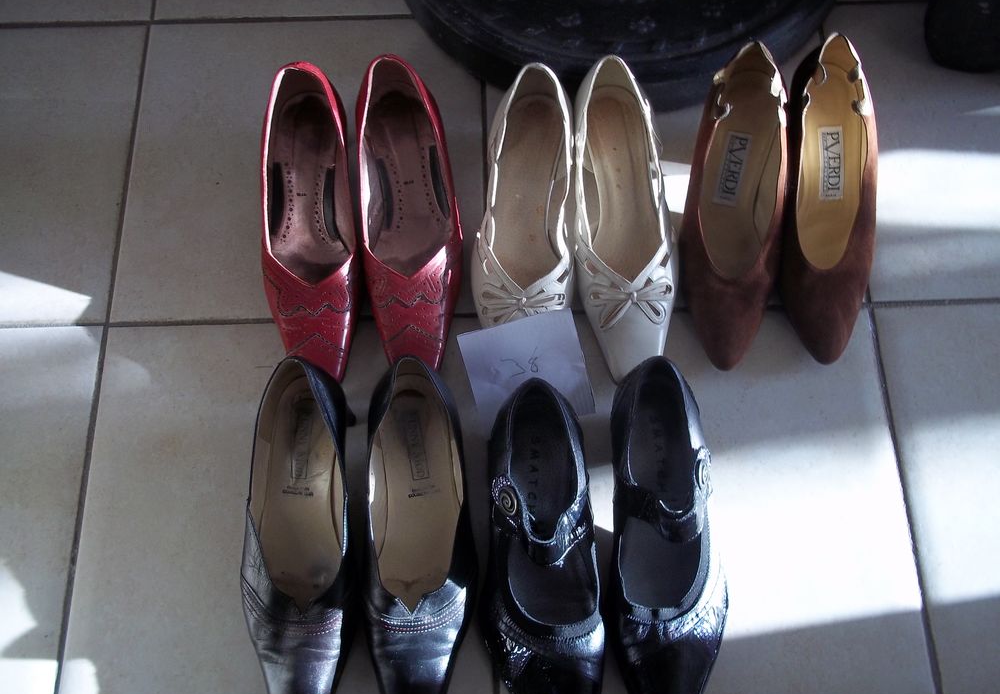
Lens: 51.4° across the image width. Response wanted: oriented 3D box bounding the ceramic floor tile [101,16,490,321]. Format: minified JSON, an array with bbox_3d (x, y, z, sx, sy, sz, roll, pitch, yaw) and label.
[{"bbox_3d":[-0.176,-0.170,0.955,0.322,0.009,0.321,-1,67,0],"label":"ceramic floor tile"}]

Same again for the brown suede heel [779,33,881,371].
[{"bbox_3d":[0.279,-0.121,0.862,0.078,0.111,0.256,3,67,2],"label":"brown suede heel"}]

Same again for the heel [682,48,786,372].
[{"bbox_3d":[0.197,-0.115,0.861,0.082,0.111,0.256,6,67,3],"label":"heel"}]

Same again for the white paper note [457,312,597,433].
[{"bbox_3d":[0.022,0.021,0.848,0.093,0.006,0.090,-14,85,-5],"label":"white paper note"}]

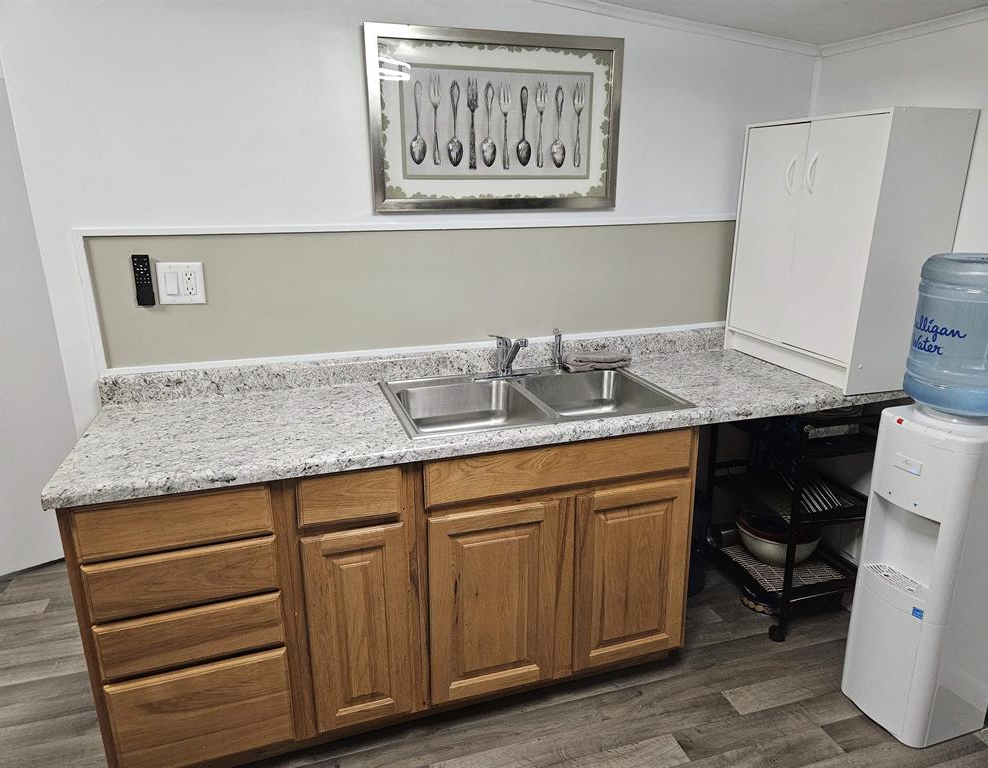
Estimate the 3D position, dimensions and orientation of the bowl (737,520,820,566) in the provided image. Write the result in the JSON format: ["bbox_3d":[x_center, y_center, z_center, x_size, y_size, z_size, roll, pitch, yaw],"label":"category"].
[{"bbox_3d":[1.061,0.589,2.569,0.300,0.142,0.300,0,17,0],"label":"bowl"}]

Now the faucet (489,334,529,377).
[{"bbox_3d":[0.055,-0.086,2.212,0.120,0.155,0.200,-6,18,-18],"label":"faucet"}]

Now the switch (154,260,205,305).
[{"bbox_3d":[-0.908,-0.292,1.978,0.124,0.121,0.010,-6,18,-18],"label":"switch"}]

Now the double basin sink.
[{"bbox_3d":[0.112,0.110,2.107,0.838,0.165,0.490,-6,18,-18],"label":"double basin sink"}]

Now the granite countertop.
[{"bbox_3d":[0.107,0.050,2.088,2.440,0.046,0.635,-6,18,-18],"label":"granite countertop"}]

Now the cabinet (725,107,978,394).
[{"bbox_3d":[1.132,-0.456,2.283,0.315,0.815,0.603,-6,18,-18],"label":"cabinet"}]

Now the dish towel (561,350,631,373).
[{"bbox_3d":[0.359,-0.087,2.382,0.230,0.050,0.120,-6,18,-18],"label":"dish towel"}]

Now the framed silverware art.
[{"bbox_3d":[0.026,-0.814,2.132,0.824,0.524,0.026,-6,18,-18],"label":"framed silverware art"}]

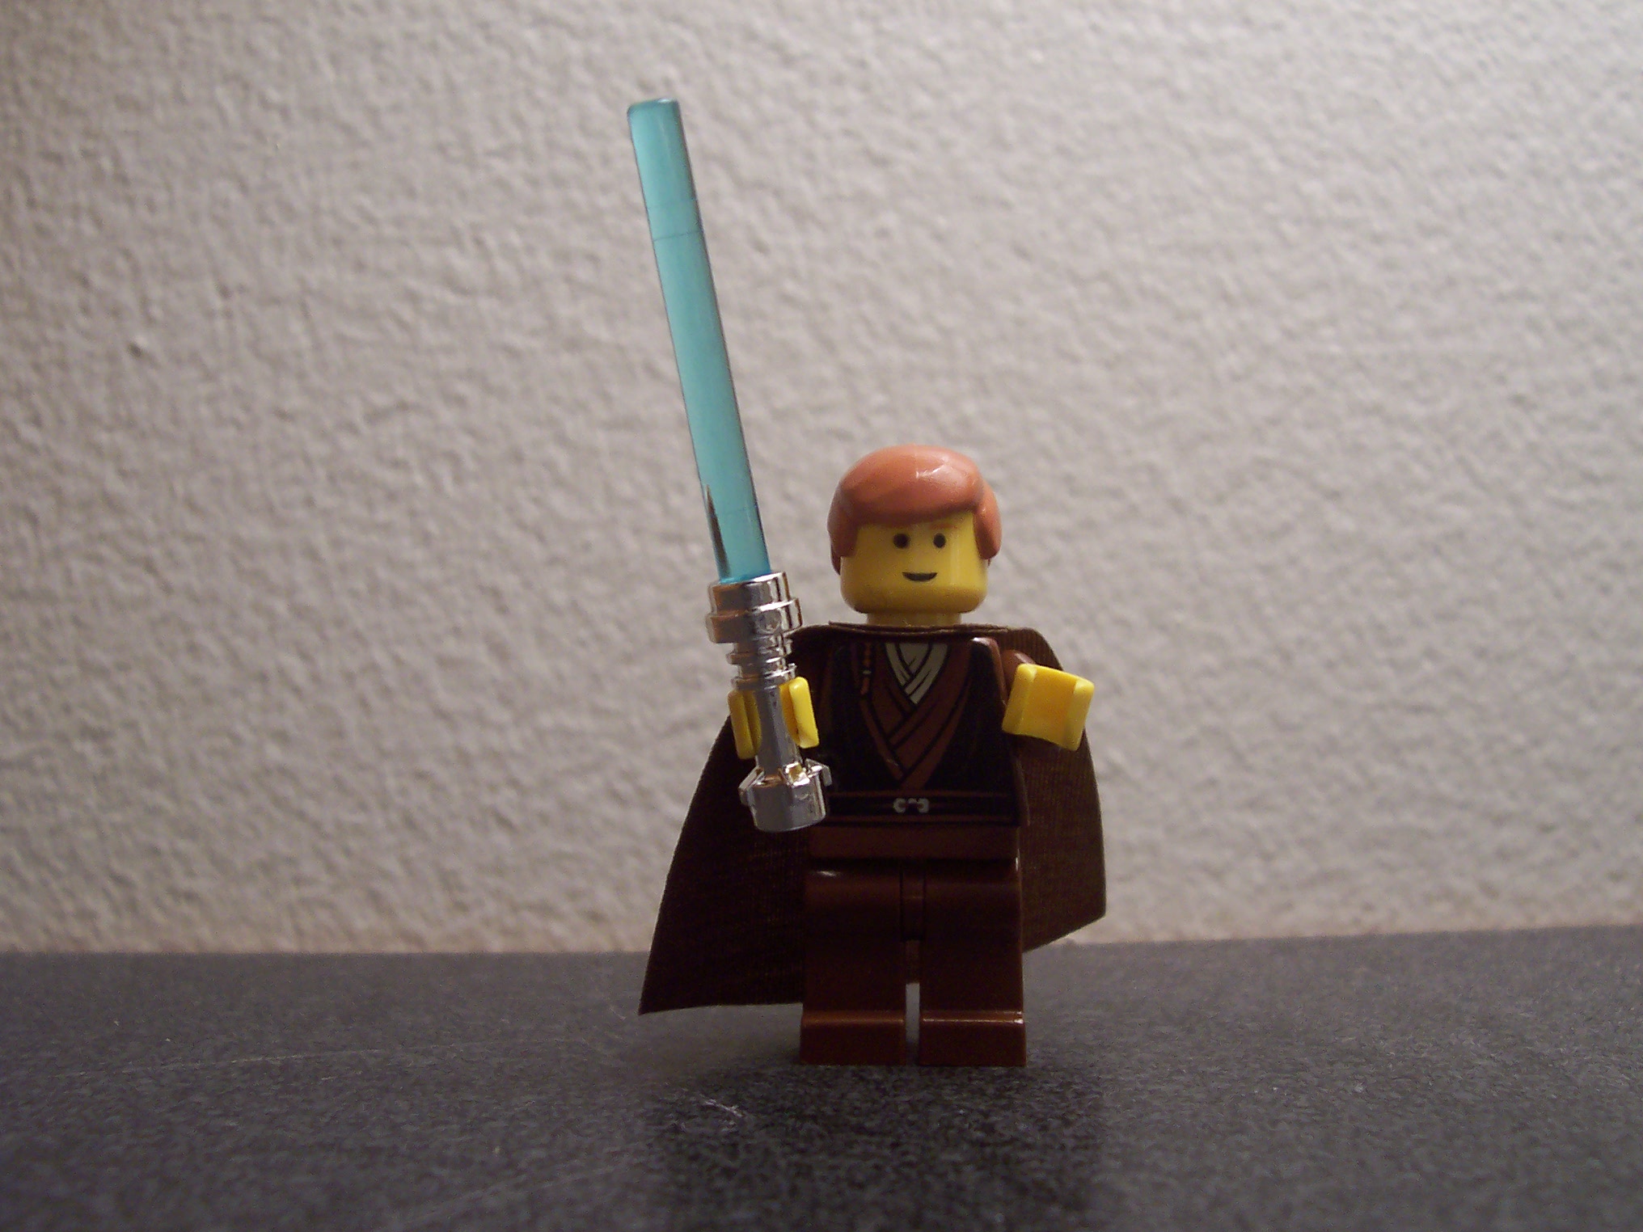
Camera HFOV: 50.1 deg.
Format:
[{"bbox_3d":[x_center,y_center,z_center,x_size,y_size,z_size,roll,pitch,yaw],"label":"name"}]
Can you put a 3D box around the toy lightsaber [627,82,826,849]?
[{"bbox_3d":[-0.006,-0.009,0.108,0.006,0.045,0.006,-10,9,0],"label":"toy lightsaber"}]

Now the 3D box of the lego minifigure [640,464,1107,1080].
[{"bbox_3d":[0.004,0.009,0.123,0.035,0.042,0.028,0,2,5],"label":"lego minifigure"}]

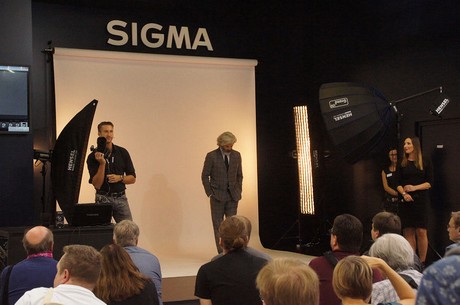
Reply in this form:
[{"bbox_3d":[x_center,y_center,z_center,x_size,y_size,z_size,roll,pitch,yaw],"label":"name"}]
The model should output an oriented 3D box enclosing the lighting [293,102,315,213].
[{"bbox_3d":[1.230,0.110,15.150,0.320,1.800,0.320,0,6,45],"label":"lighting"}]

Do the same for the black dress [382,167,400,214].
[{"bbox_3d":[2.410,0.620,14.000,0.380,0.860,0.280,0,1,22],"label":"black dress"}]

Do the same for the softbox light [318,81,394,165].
[{"bbox_3d":[1.870,-0.490,13.500,0.840,1.200,1.200,-18,-5,16],"label":"softbox light"}]

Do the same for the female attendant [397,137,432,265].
[{"bbox_3d":[2.500,0.655,12.980,0.460,1.740,0.340,0,1,25],"label":"female attendant"}]

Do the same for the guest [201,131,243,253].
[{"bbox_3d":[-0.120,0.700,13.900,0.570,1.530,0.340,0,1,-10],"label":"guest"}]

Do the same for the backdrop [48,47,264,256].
[{"bbox_3d":[-1.030,-0.010,14.740,3.480,3.030,0.180,-1,1,-31],"label":"backdrop"}]

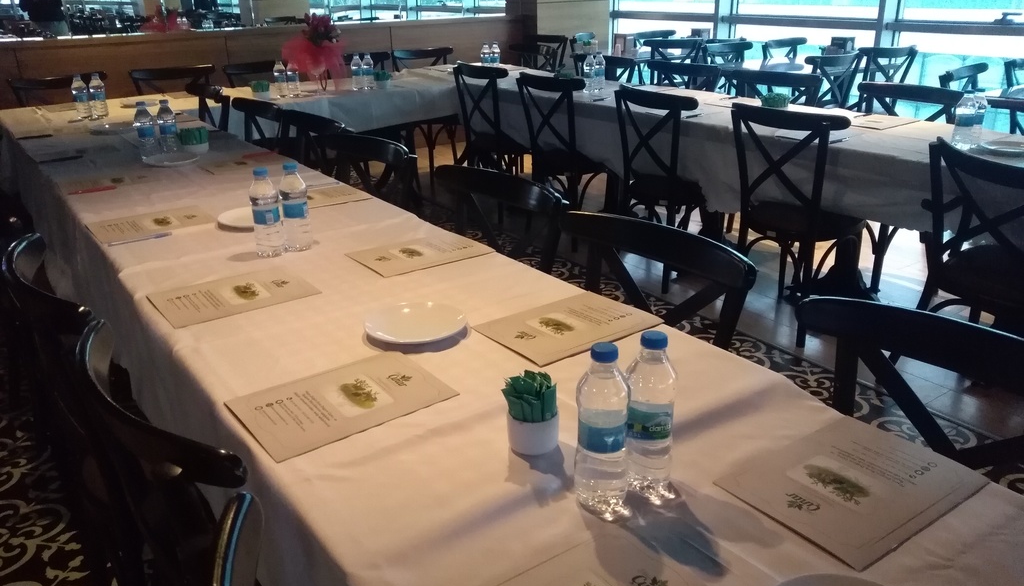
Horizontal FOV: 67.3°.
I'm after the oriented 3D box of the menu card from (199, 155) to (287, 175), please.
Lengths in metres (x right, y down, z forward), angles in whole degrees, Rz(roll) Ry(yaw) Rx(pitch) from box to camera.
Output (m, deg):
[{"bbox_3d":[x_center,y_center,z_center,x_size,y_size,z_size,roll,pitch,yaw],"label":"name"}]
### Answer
[{"bbox_3d":[-0.968,-0.470,2.812,0.298,0.005,0.205,-16,26,-33],"label":"menu card"}]

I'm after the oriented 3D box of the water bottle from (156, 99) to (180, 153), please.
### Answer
[{"bbox_3d":[-1.431,-0.692,3.200,0.066,0.218,0.066,-1,22,0],"label":"water bottle"}]

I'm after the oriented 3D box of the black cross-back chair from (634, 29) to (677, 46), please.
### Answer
[{"bbox_3d":[1.437,-1.951,7.168,0.465,0.895,0.485,-16,26,-32],"label":"black cross-back chair"}]

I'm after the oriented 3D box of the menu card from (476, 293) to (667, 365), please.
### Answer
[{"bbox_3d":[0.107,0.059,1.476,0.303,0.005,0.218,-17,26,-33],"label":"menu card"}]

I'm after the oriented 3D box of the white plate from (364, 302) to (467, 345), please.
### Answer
[{"bbox_3d":[-0.177,0.059,1.434,0.192,0.022,0.192,-1,22,0],"label":"white plate"}]

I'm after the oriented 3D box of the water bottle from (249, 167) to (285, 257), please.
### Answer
[{"bbox_3d":[-0.576,-0.189,1.810,0.064,0.213,0.064,-16,27,-33],"label":"water bottle"}]

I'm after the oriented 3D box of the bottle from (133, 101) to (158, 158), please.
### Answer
[{"bbox_3d":[-1.466,-0.654,3.082,0.066,0.218,0.066,-1,22,0],"label":"bottle"}]

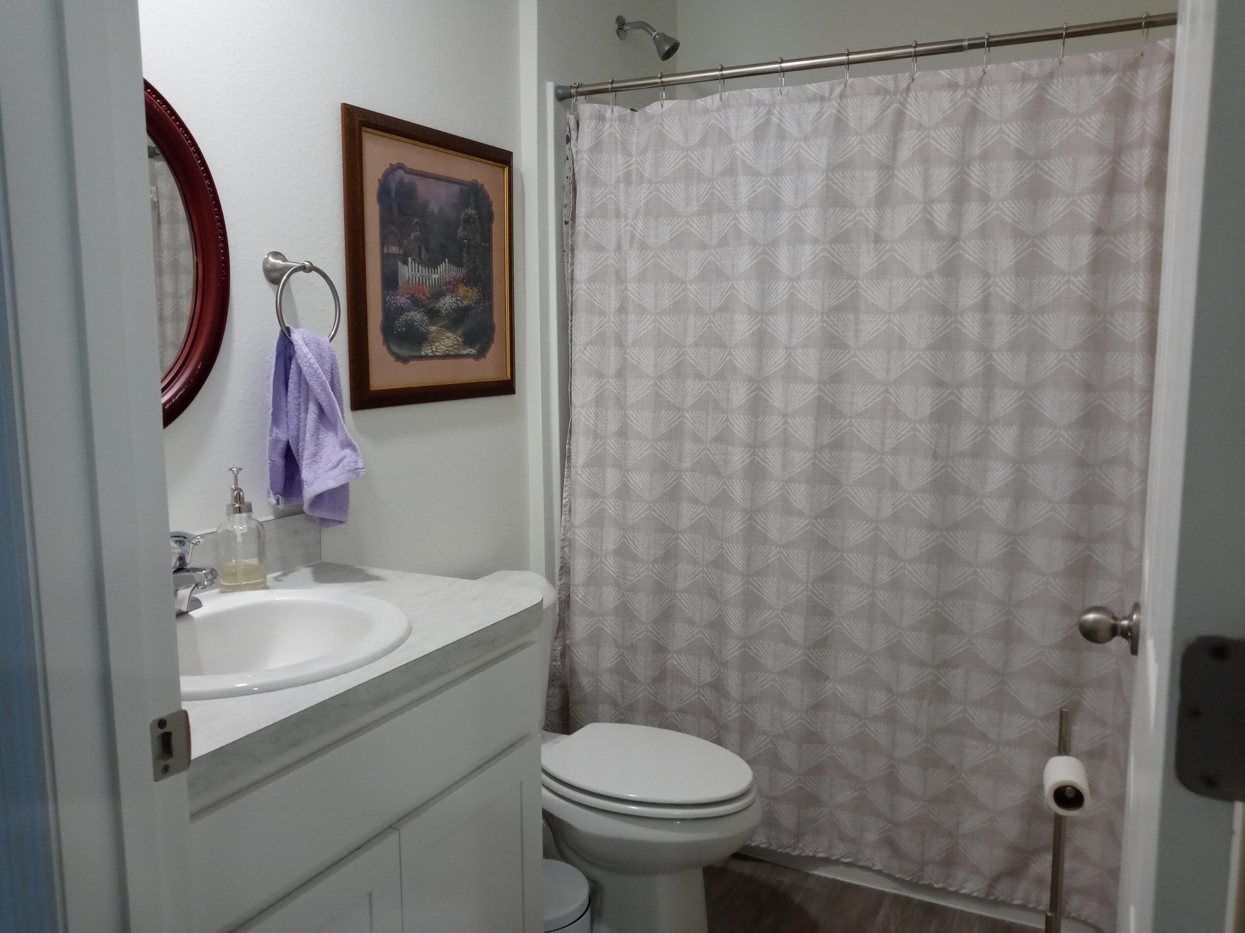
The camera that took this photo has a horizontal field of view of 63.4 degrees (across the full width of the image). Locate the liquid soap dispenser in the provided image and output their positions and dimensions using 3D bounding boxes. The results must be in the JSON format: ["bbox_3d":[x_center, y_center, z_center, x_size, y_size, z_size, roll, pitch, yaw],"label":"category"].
[{"bbox_3d":[-0.658,0.110,1.740,0.079,0.218,0.079,-6,10,-40],"label":"liquid soap dispenser"}]

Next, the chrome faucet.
[{"bbox_3d":[-0.664,0.165,1.511,0.162,0.143,0.148,4,8,26],"label":"chrome faucet"}]

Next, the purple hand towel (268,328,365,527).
[{"bbox_3d":[-0.573,-0.068,1.885,0.108,0.379,0.202,4,8,26],"label":"purple hand towel"}]

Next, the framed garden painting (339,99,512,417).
[{"bbox_3d":[-0.420,-0.448,2.280,0.022,0.600,0.622,4,8,26],"label":"framed garden painting"}]

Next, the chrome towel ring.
[{"bbox_3d":[-0.601,-0.303,1.853,0.085,0.187,0.163,4,8,26],"label":"chrome towel ring"}]

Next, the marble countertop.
[{"bbox_3d":[-0.559,0.277,1.468,0.554,0.044,0.930,4,8,26],"label":"marble countertop"}]

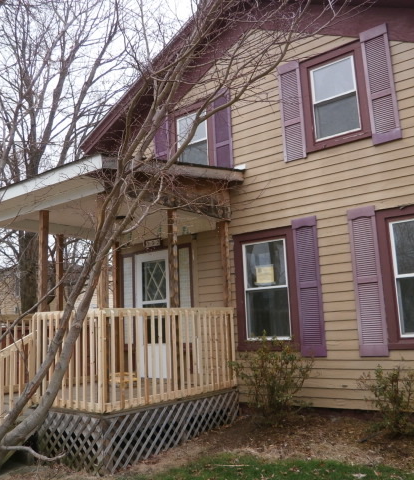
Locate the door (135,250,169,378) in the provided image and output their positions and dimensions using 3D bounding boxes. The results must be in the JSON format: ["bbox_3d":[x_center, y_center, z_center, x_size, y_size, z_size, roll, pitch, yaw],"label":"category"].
[{"bbox_3d":[-0.887,1.236,7.959,0.786,2.057,0.060,-10,-13,34],"label":"door"}]

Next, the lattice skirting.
[{"bbox_3d":[-0.829,2.333,6.248,1.410,0.581,2.481,-11,-13,37],"label":"lattice skirting"}]

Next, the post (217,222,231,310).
[{"bbox_3d":[0.280,0.883,6.986,0.095,2.372,0.095,-11,-13,37],"label":"post"}]

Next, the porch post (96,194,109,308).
[{"bbox_3d":[-1.149,0.654,5.382,0.095,2.360,0.095,-11,-13,37],"label":"porch post"}]

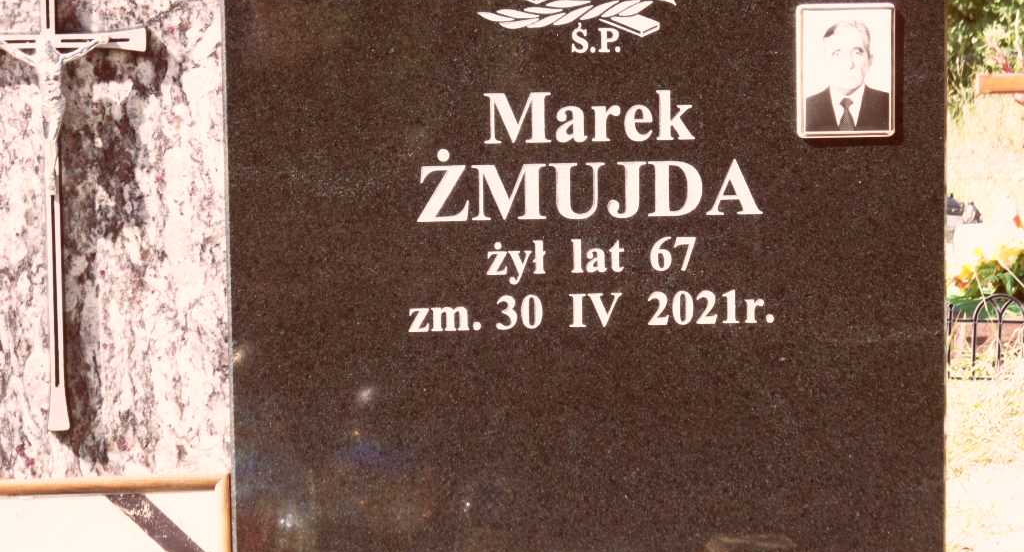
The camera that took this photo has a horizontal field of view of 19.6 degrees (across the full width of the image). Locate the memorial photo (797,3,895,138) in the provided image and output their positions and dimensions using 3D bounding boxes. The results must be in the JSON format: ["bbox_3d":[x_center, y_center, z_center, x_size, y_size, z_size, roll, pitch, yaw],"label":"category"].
[{"bbox_3d":[0.303,-0.187,2.699,0.091,0.122,0.010,-1,6,-6],"label":"memorial photo"}]

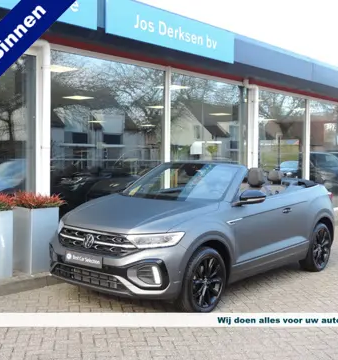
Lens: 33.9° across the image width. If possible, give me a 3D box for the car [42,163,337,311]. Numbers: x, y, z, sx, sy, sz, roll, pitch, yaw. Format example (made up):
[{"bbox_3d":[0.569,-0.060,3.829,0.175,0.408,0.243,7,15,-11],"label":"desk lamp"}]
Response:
[{"bbox_3d":[0.538,0.537,6.980,1.840,1.490,4.270,1,2,39],"label":"car"}]

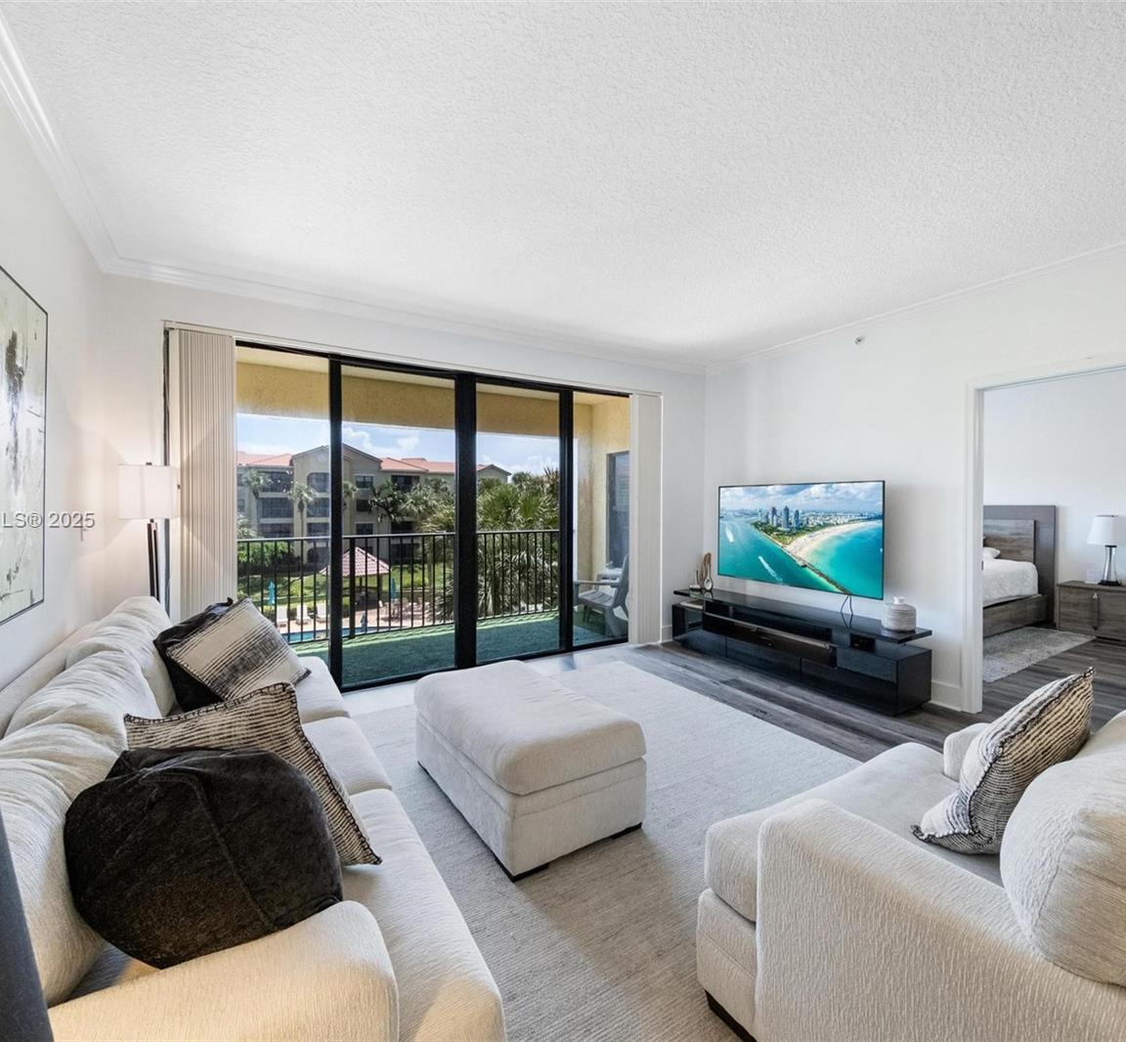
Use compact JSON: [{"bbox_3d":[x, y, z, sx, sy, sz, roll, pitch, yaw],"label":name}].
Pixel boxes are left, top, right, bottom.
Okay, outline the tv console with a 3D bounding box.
[{"bbox_3d":[1.714,0.943,4.141,0.460,0.470,1.980,-1,2,-31],"label":"tv console"}]

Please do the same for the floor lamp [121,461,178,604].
[{"bbox_3d":[-2.152,0.464,2.706,0.260,1.540,0.260,-1,2,-31],"label":"floor lamp"}]

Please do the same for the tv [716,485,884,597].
[{"bbox_3d":[1.869,0.115,4.270,0.060,0.830,1.480,-1,2,-31],"label":"tv"}]

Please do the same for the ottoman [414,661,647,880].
[{"bbox_3d":[-0.198,1.010,2.418,0.650,0.470,1.070,-1,2,-31],"label":"ottoman"}]

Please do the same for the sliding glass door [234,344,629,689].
[{"bbox_3d":[-0.745,-0.005,4.196,3.300,2.360,0.130,-1,2,-31],"label":"sliding glass door"}]

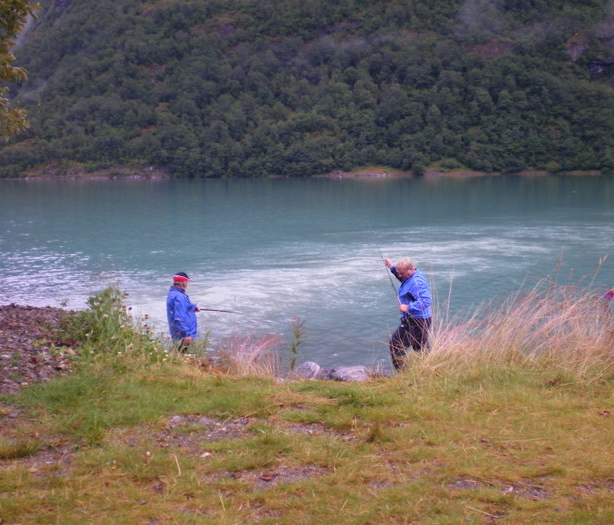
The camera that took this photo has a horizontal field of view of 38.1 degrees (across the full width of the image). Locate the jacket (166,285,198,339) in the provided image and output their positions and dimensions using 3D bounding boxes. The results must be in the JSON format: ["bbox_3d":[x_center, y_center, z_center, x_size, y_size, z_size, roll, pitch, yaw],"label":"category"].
[{"bbox_3d":[-1.791,0.699,12.700,0.420,0.770,0.500,-2,6,-20],"label":"jacket"}]

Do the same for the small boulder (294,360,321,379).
[{"bbox_3d":[0.007,1.414,11.700,0.370,0.250,0.320,0,6,0],"label":"small boulder"}]

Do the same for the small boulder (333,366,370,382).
[{"bbox_3d":[0.588,1.460,11.500,0.490,0.250,0.360,0,6,0],"label":"small boulder"}]

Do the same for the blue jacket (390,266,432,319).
[{"bbox_3d":[1.338,0.388,11.500,0.460,0.670,0.560,-2,6,-20],"label":"blue jacket"}]

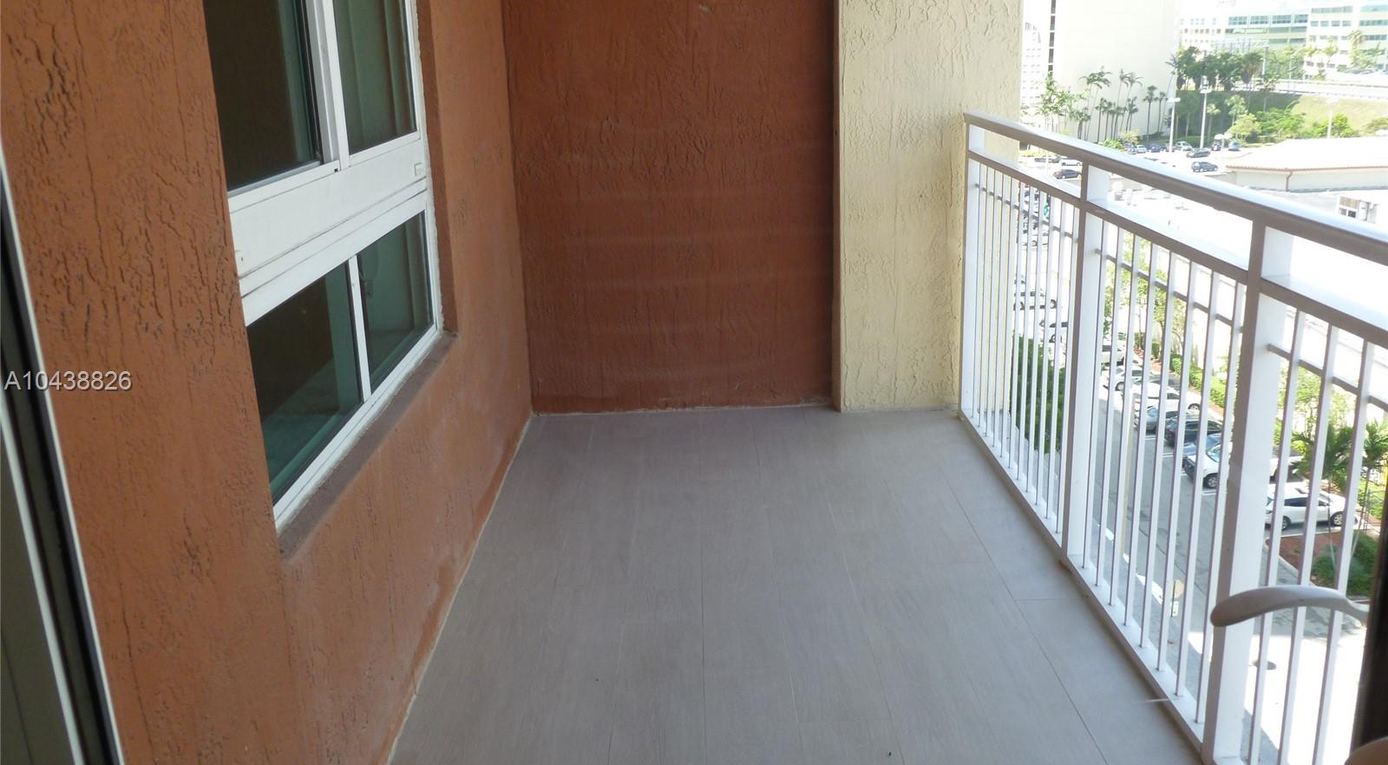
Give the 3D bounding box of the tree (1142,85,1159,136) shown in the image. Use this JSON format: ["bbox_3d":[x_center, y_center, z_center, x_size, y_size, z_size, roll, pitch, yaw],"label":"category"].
[{"bbox_3d":[88.960,-52.720,218.790,3.110,10.300,3.110,4,19,21],"label":"tree"}]

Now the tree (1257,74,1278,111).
[{"bbox_3d":[110.880,-55.750,217.020,3.900,7.530,3.900,6,19,26],"label":"tree"}]

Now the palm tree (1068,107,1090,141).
[{"bbox_3d":[76.690,-51.520,223.670,4.450,6.760,4.450,3,18,18],"label":"palm tree"}]

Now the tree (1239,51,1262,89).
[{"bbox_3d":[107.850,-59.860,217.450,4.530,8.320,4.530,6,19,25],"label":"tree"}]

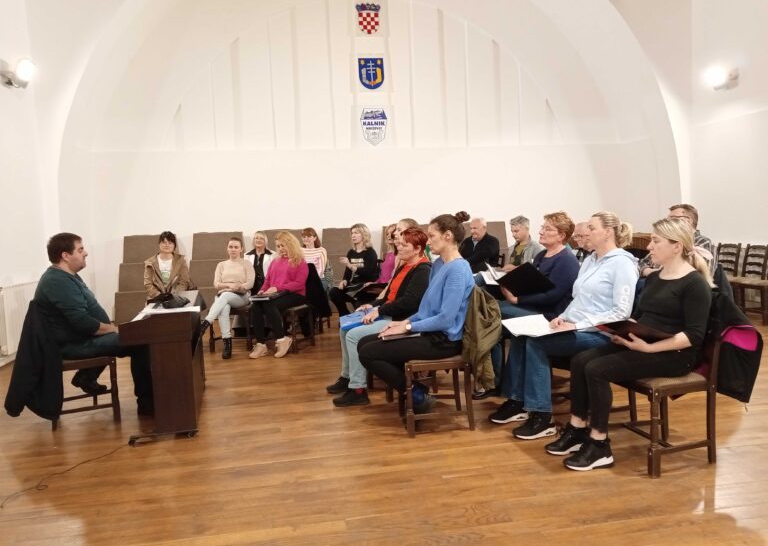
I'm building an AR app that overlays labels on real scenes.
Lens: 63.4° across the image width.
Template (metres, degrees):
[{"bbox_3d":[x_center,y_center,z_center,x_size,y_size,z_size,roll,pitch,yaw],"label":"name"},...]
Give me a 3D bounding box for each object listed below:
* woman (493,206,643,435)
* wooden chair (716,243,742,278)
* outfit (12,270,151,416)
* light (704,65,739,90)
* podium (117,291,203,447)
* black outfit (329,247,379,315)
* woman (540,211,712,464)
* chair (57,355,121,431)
[{"bbox_3d":[1.104,0.297,3.931,0.920,1.300,0.520,-4,4,-15],"label":"woman"},{"bbox_3d":[4.165,0.063,7.901,0.460,0.870,0.430,-4,5,-13],"label":"wooden chair"},{"bbox_3d":[-2.095,0.477,4.473,0.900,1.080,0.600,-4,5,-18],"label":"outfit"},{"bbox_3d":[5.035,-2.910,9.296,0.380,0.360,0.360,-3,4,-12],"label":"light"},{"bbox_3d":[-1.514,0.618,4.394,0.450,0.830,1.020,-4,5,-13],"label":"podium"},{"bbox_3d":[-0.359,0.258,7.000,0.780,1.050,0.520,-6,5,-44],"label":"black outfit"},{"bbox_3d":[1.276,0.358,3.304,0.750,1.280,0.520,-4,5,-15],"label":"woman"},{"bbox_3d":[-2.177,0.618,4.444,0.470,0.880,0.440,-5,5,-24],"label":"chair"}]

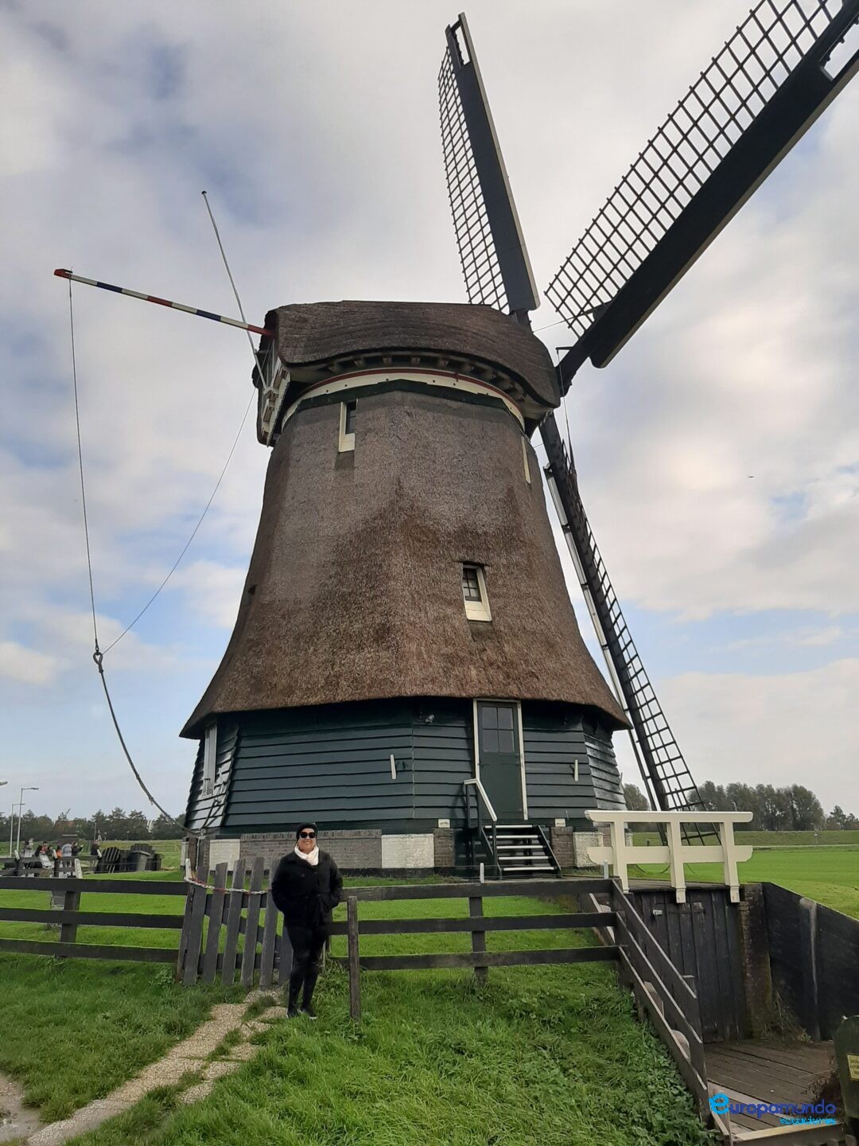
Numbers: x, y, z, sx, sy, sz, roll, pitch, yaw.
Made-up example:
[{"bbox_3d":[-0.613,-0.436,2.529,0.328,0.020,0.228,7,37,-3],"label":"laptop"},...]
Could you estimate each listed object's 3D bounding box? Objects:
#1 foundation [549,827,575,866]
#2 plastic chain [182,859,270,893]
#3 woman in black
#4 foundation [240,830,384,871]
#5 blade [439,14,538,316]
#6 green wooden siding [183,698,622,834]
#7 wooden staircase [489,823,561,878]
[{"bbox_3d":[2.448,5.198,16.347,0.499,0.715,0.350,7,-19,-23],"label":"foundation"},{"bbox_3d":[-2.059,3.100,8.779,0.950,0.330,0.150,-9,-19,24],"label":"plastic chain"},{"bbox_3d":[-1.115,3.126,7.849,0.620,1.630,0.360,4,-18,-16],"label":"woman in black"},{"bbox_3d":[-2.151,5.129,15.895,2.980,0.677,0.350,-8,-19,20],"label":"foundation"},{"bbox_3d":[1.441,-12.182,26.371,0.500,9.970,2.575,-7,-12,-27],"label":"blade"},{"bbox_3d":[-0.393,4.922,20.419,9.535,2.383,9.535,7,-19,-23],"label":"green wooden siding"},{"bbox_3d":[1.591,4.946,15.227,1.100,0.930,1.100,7,-19,-23],"label":"wooden staircase"}]

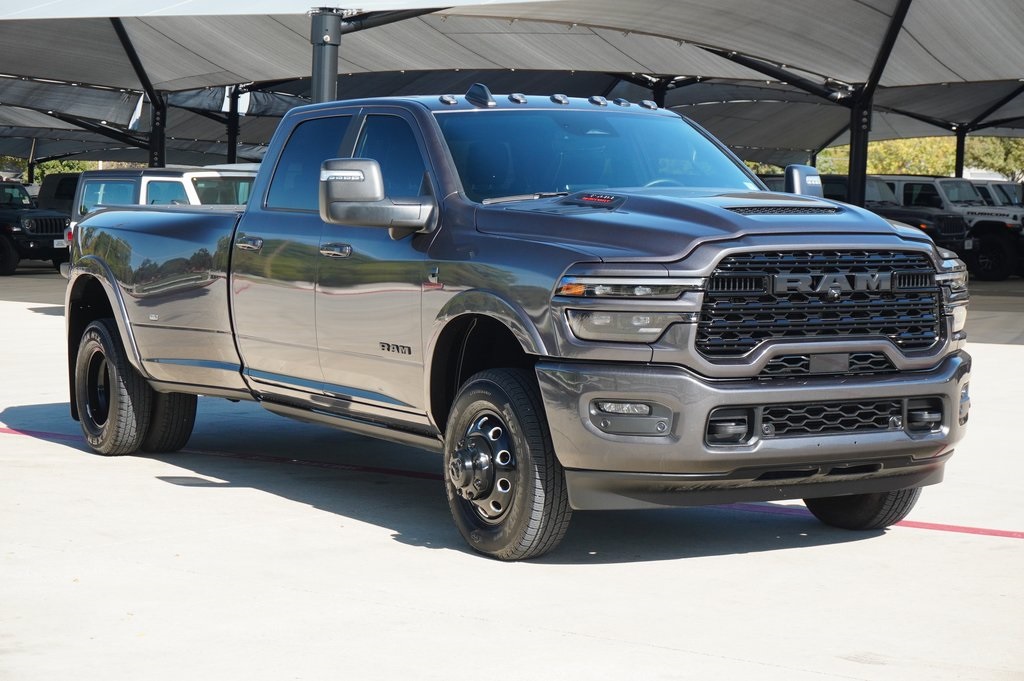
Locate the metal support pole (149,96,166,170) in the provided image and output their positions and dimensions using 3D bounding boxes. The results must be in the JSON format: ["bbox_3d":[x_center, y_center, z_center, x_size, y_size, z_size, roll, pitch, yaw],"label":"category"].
[{"bbox_3d":[-6.160,-2.585,37.105,0.270,3.380,0.270,0,4,0],"label":"metal support pole"}]

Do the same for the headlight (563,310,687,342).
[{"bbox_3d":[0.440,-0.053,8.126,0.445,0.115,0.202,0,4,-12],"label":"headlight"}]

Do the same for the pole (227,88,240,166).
[{"bbox_3d":[-6.035,-3.471,46.125,0.200,4.030,0.200,0,4,0],"label":"pole"}]

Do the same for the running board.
[{"bbox_3d":[-0.738,0.396,9.978,0.140,0.090,1.980,-2,4,-29],"label":"running board"}]

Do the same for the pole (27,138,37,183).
[{"bbox_3d":[-18.047,-5.582,80.120,0.280,3.860,0.280,0,4,0],"label":"pole"}]

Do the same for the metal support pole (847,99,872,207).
[{"bbox_3d":[5.348,-2.164,33.098,0.290,3.172,0.290,2,4,0],"label":"metal support pole"}]

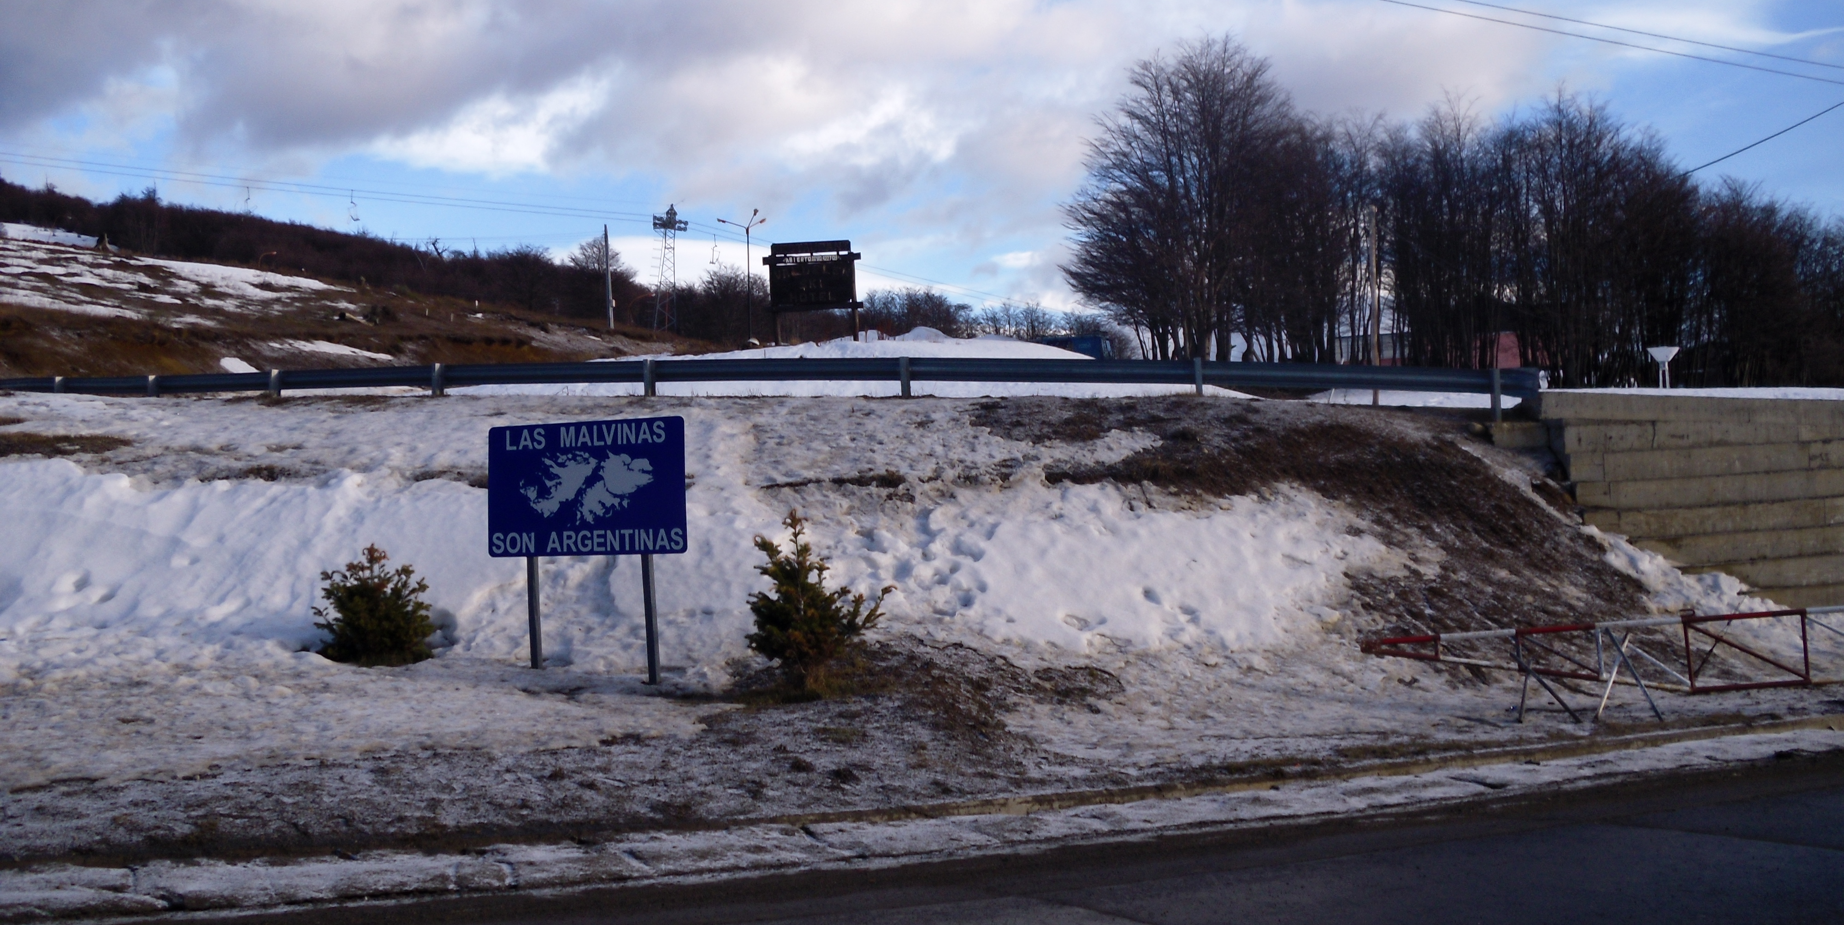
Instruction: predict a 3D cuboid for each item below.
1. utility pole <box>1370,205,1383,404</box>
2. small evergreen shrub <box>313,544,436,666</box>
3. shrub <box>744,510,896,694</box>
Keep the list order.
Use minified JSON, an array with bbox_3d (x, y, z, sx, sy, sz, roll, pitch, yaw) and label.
[{"bbox_3d":[12.778,-4.320,54.000,0.190,5.800,0.190,-2,-1,0],"label":"utility pole"},{"bbox_3d":[-4.818,1.270,16.900,1.080,1.130,1.050,-2,-1,0],"label":"small evergreen shrub"},{"bbox_3d":[-0.853,1.179,16.100,1.200,1.550,1.120,-2,-1,0],"label":"shrub"}]

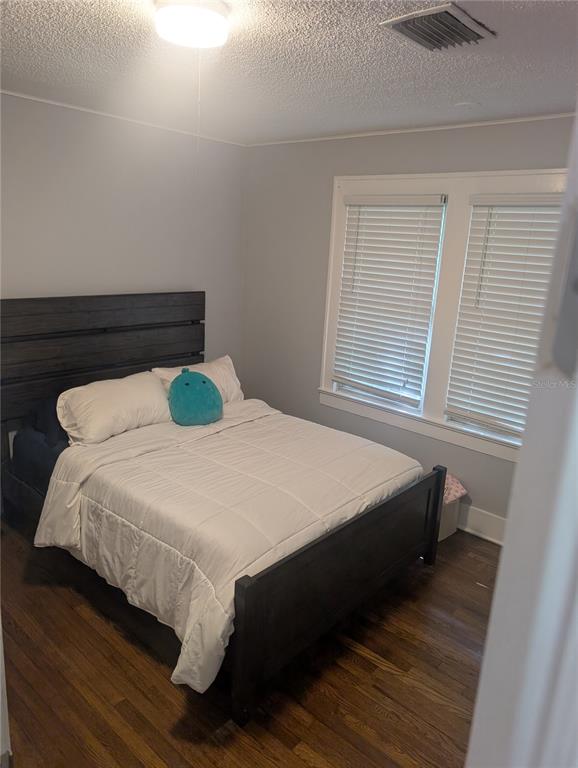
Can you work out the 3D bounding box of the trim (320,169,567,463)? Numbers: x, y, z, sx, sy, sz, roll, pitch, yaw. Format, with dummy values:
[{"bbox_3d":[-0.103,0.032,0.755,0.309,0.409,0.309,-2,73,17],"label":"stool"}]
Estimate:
[{"bbox_3d":[0.949,-0.436,3.258,1.839,1.608,0.120,16,20,39],"label":"trim"}]

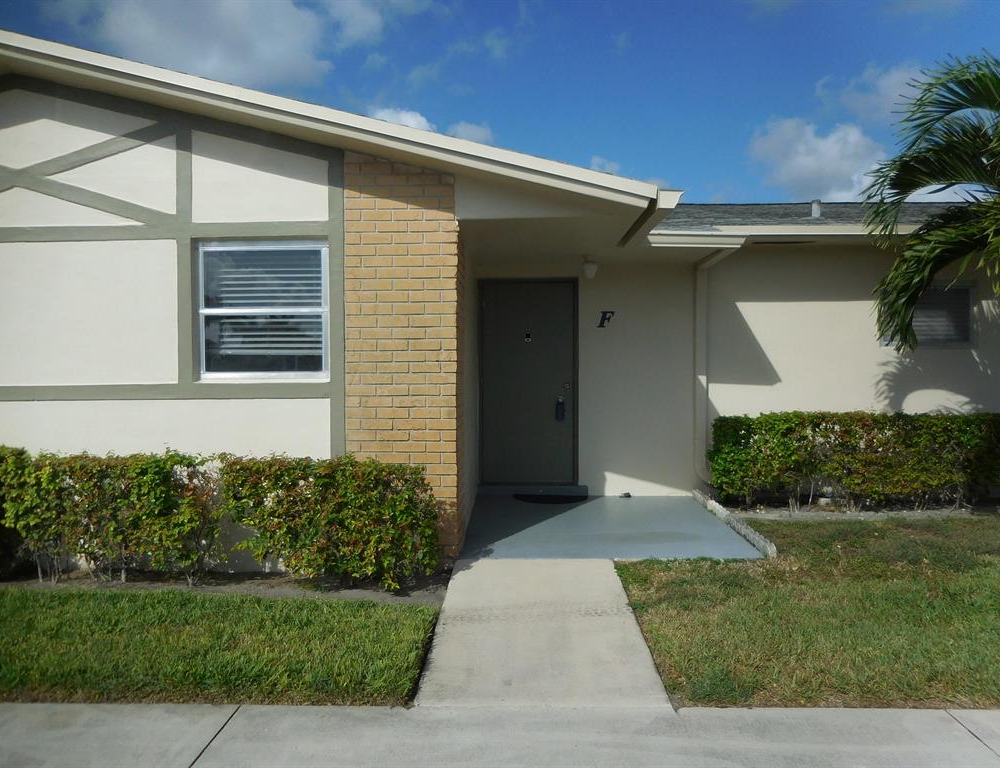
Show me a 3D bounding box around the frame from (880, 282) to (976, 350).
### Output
[{"bbox_3d":[4.167,-0.662,7.239,0.937,0.660,0.090,0,2,1],"label":"frame"}]

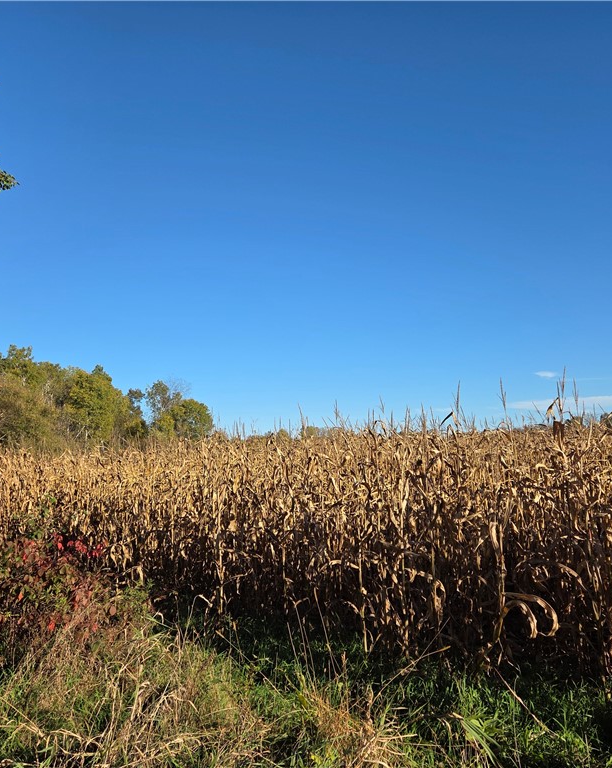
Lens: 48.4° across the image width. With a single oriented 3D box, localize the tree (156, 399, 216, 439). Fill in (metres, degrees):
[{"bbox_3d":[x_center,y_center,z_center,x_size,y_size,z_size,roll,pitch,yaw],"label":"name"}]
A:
[{"bbox_3d":[-14.286,5.350,80.000,7.000,7.300,6.600,1,-6,-10],"label":"tree"}]

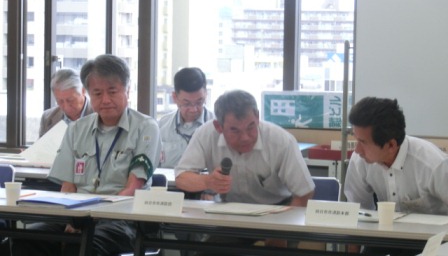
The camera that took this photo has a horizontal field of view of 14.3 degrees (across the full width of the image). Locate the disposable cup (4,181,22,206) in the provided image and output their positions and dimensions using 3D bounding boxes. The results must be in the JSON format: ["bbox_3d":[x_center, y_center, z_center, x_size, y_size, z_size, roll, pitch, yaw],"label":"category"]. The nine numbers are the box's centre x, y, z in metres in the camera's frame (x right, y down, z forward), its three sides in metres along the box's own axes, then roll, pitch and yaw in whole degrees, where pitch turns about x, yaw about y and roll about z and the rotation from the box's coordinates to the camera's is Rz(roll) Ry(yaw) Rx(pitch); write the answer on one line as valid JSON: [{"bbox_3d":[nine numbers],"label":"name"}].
[{"bbox_3d":[-0.874,0.265,7.397,0.074,0.084,0.074,1,3,0],"label":"disposable cup"}]

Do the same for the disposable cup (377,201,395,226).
[{"bbox_3d":[0.641,0.335,7.037,0.074,0.084,0.074,1,3,0],"label":"disposable cup"}]

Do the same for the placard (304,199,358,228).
[{"bbox_3d":[0.425,0.337,6.926,0.210,0.094,0.055,2,4,19],"label":"placard"}]

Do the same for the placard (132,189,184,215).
[{"bbox_3d":[-0.255,0.300,7.163,0.210,0.094,0.055,2,4,19],"label":"placard"}]

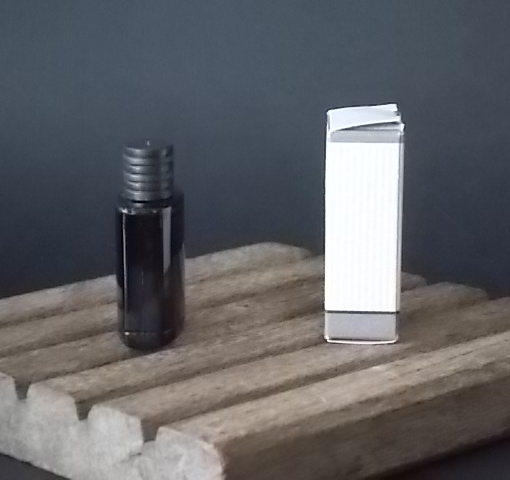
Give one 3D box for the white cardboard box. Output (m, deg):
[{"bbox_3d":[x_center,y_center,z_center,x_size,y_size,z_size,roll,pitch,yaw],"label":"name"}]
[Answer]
[{"bbox_3d":[0.033,-0.004,0.620,0.021,0.066,0.022,1,13,5],"label":"white cardboard box"}]

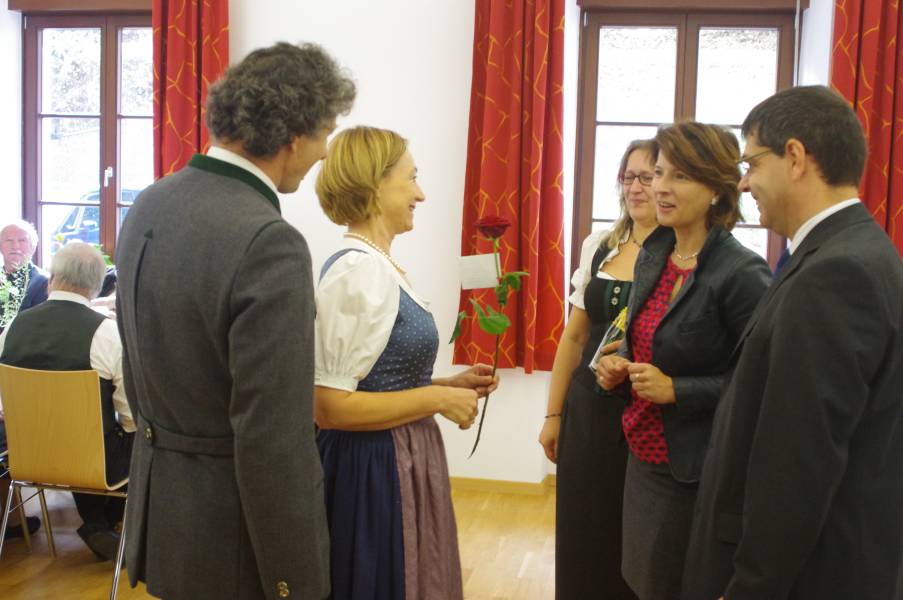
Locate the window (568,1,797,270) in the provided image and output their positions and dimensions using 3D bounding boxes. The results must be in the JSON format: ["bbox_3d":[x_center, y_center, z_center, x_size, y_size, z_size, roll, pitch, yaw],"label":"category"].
[{"bbox_3d":[1.223,-0.664,5.671,1.115,1.772,0.100,3,4,11],"label":"window"}]

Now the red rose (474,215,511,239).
[{"bbox_3d":[0.091,-0.163,2.330,0.079,0.054,0.079,-1,4,11],"label":"red rose"}]

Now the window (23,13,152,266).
[{"bbox_3d":[-2.070,-0.817,6.301,1.115,1.772,0.100,3,4,11],"label":"window"}]

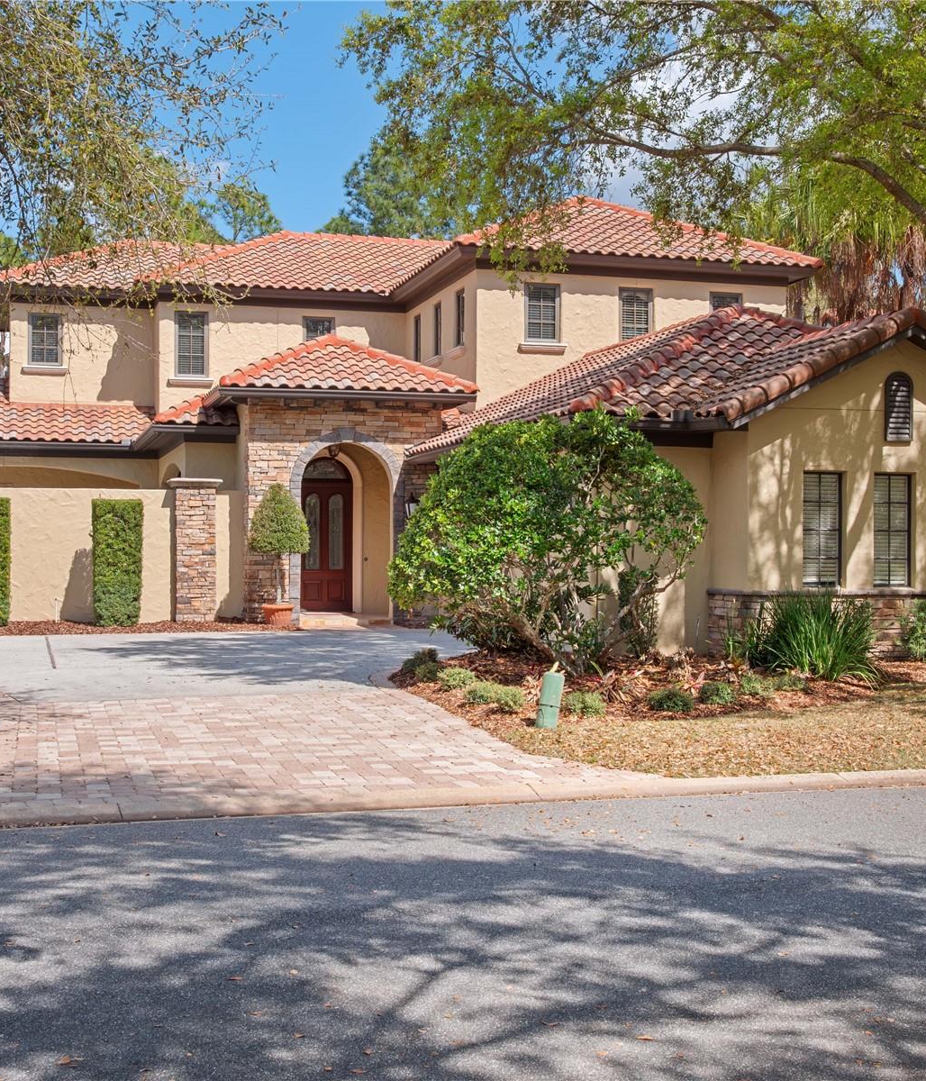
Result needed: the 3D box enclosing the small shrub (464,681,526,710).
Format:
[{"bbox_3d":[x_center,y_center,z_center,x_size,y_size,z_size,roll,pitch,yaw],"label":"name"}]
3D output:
[{"bbox_3d":[0.325,1.506,14.688,0.596,0.261,0.471,0,0,0],"label":"small shrub"}]

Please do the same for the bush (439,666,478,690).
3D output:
[{"bbox_3d":[-0.056,1.501,16.476,0.446,0.238,0.437,0,0,0],"label":"bush"}]

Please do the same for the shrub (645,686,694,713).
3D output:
[{"bbox_3d":[2.063,1.560,14.886,0.470,0.243,0.460,0,0,0],"label":"shrub"}]

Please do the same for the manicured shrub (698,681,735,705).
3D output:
[{"bbox_3d":[2.578,1.544,15.250,0.378,0.232,0.370,0,0,0],"label":"manicured shrub"}]

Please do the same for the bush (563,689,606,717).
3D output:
[{"bbox_3d":[1.152,1.539,14.261,0.407,0.234,0.399,0,0,0],"label":"bush"}]

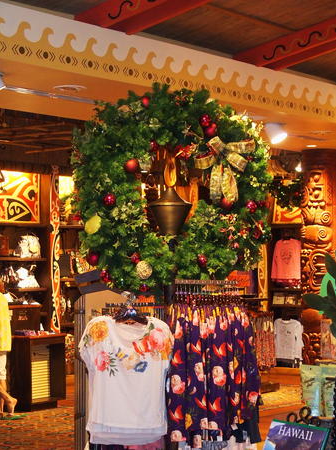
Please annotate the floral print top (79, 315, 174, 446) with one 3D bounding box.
[{"bbox_3d":[-0.231,0.860,5.500,0.500,0.690,0.150,0,-2,7],"label":"floral print top"}]

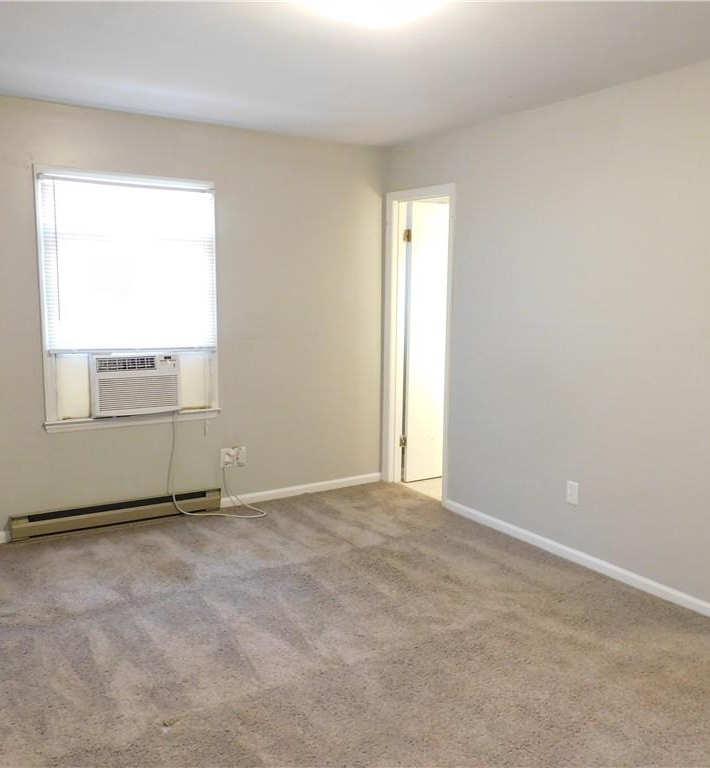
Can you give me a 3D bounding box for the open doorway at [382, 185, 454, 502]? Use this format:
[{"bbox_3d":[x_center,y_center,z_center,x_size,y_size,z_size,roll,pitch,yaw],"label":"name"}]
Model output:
[{"bbox_3d":[0.467,-0.260,4.911,0.130,2.105,0.741,-4,9,-32],"label":"open doorway"}]

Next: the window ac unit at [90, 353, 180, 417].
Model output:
[{"bbox_3d":[-1.417,-0.029,4.437,0.514,0.375,0.430,-4,9,-32],"label":"window ac unit"}]

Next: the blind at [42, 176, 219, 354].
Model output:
[{"bbox_3d":[-1.300,-0.689,4.184,1.015,1.007,0.043,-4,9,-32],"label":"blind"}]

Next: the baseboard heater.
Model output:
[{"bbox_3d":[-1.407,0.783,4.307,1.237,0.138,0.067,-4,9,-32],"label":"baseboard heater"}]

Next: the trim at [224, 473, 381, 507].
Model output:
[{"bbox_3d":[-0.349,0.745,5.011,1.285,0.067,0.016,-4,9,-32],"label":"trim"}]

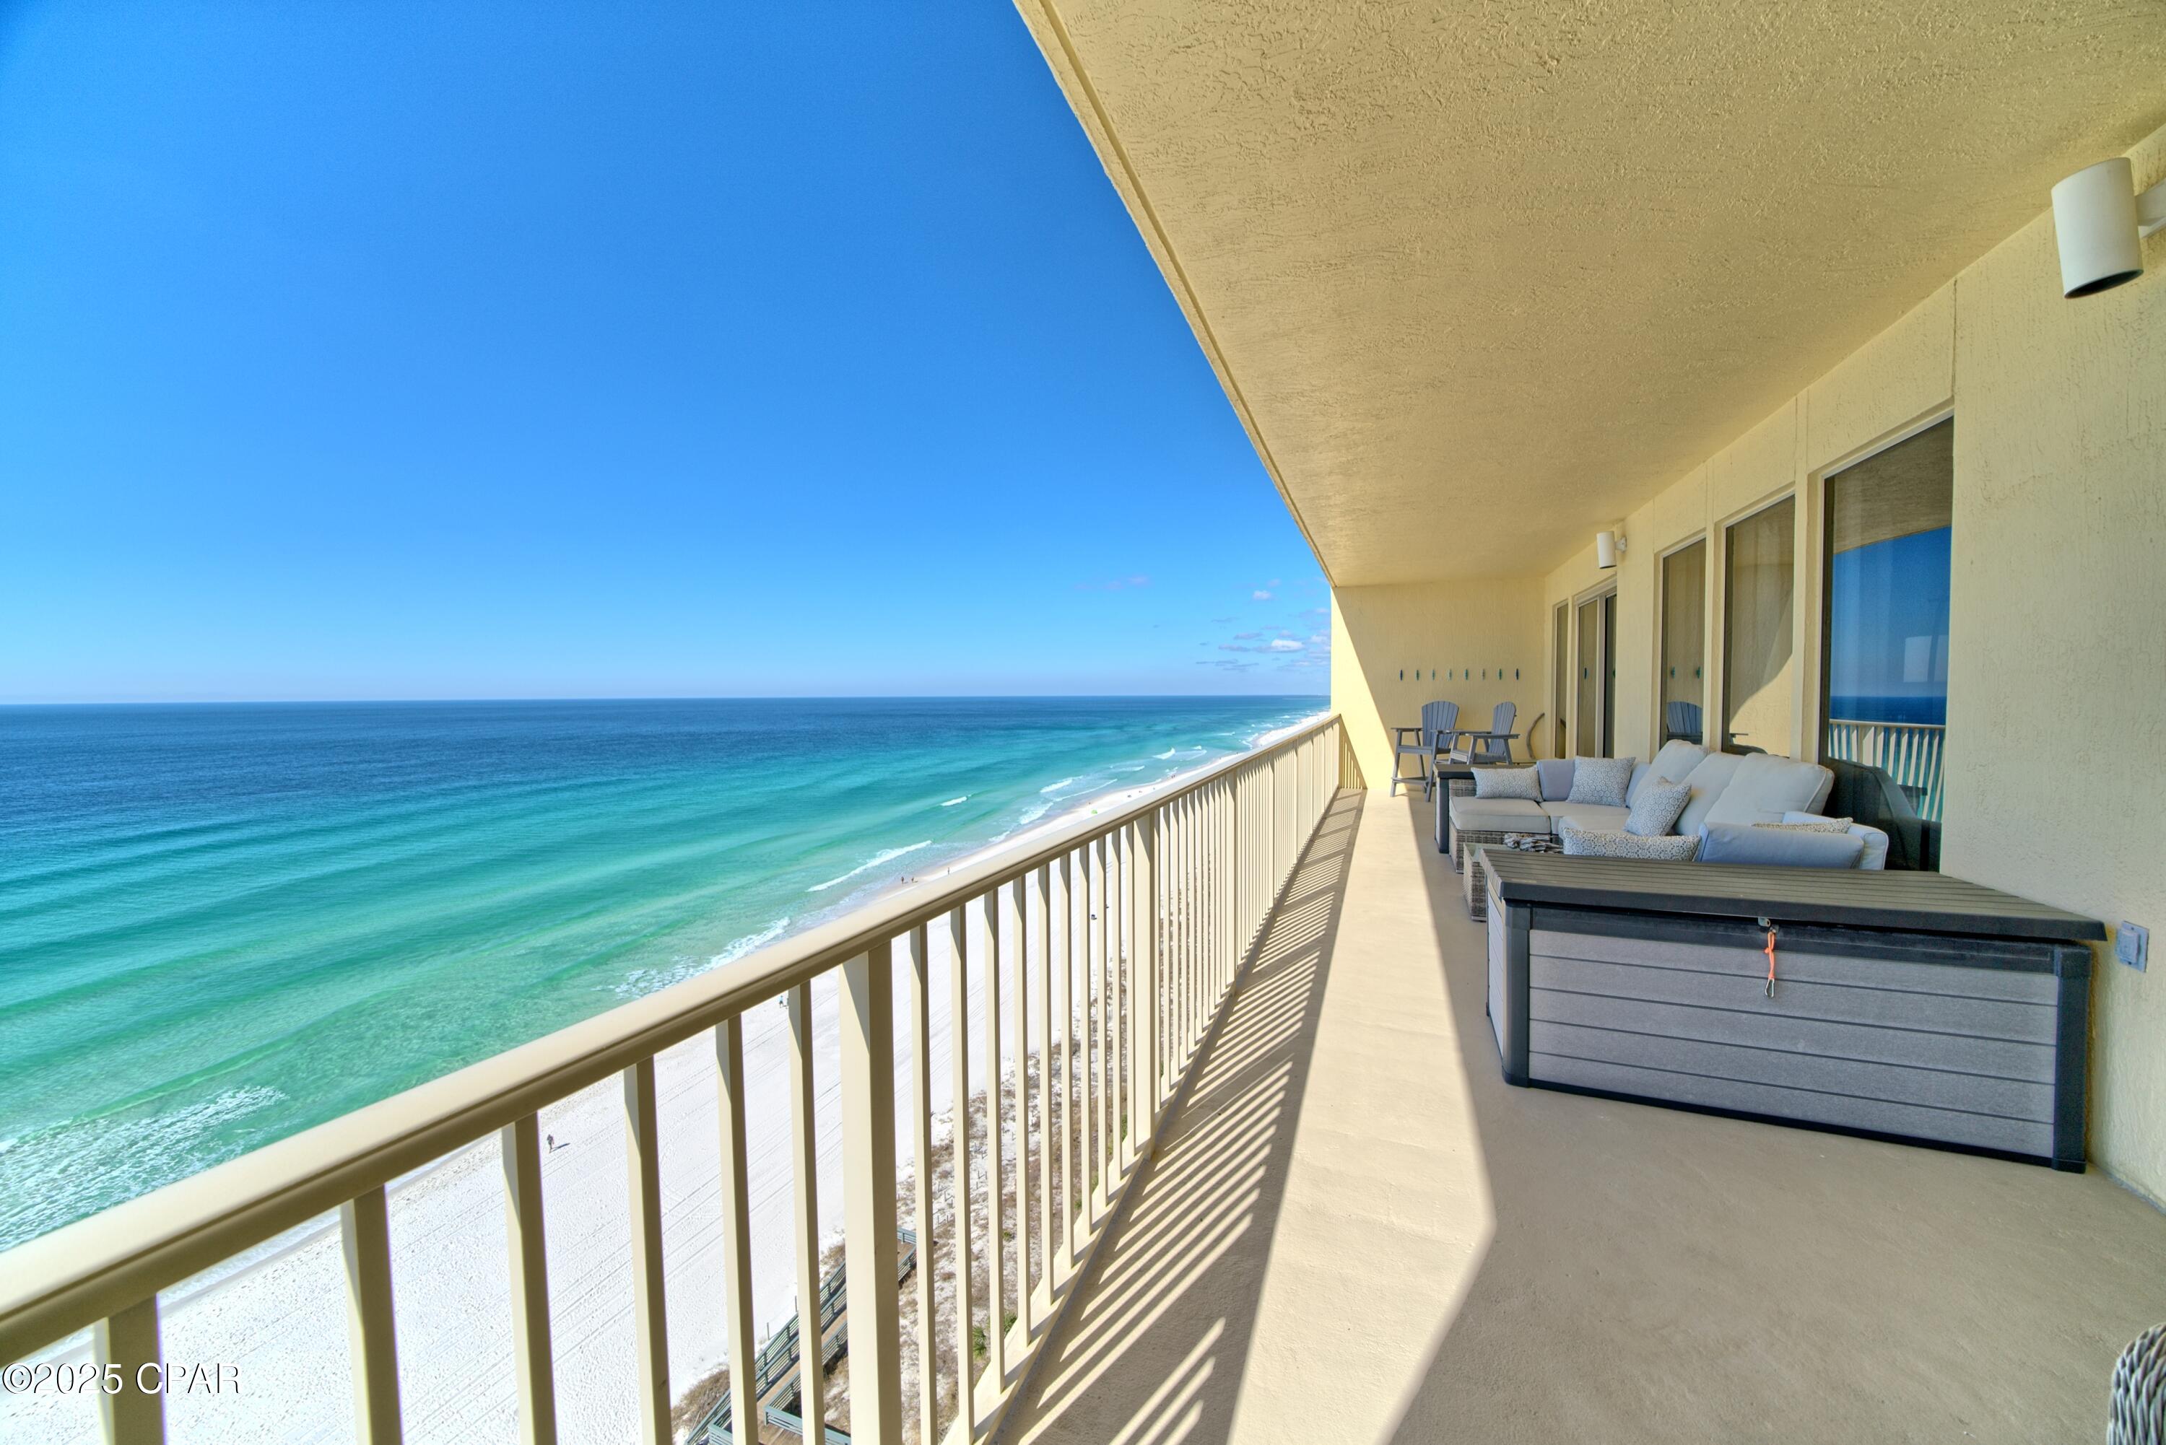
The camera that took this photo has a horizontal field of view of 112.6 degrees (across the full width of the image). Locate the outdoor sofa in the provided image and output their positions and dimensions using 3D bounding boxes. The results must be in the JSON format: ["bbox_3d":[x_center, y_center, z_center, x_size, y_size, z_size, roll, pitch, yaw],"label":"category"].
[{"bbox_3d":[3.091,0.684,4.389,1.360,0.930,3.040,1,2,23],"label":"outdoor sofa"}]

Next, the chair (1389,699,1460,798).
[{"bbox_3d":[4.428,0.352,9.277,0.680,1.235,0.720,-1,2,-27],"label":"chair"}]

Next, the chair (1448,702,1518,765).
[{"bbox_3d":[4.592,0.381,8.306,0.680,1.235,0.720,0,2,6],"label":"chair"}]

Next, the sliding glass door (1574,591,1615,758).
[{"bbox_3d":[5.059,-0.120,7.088,0.110,2.260,1.570,1,2,23],"label":"sliding glass door"}]

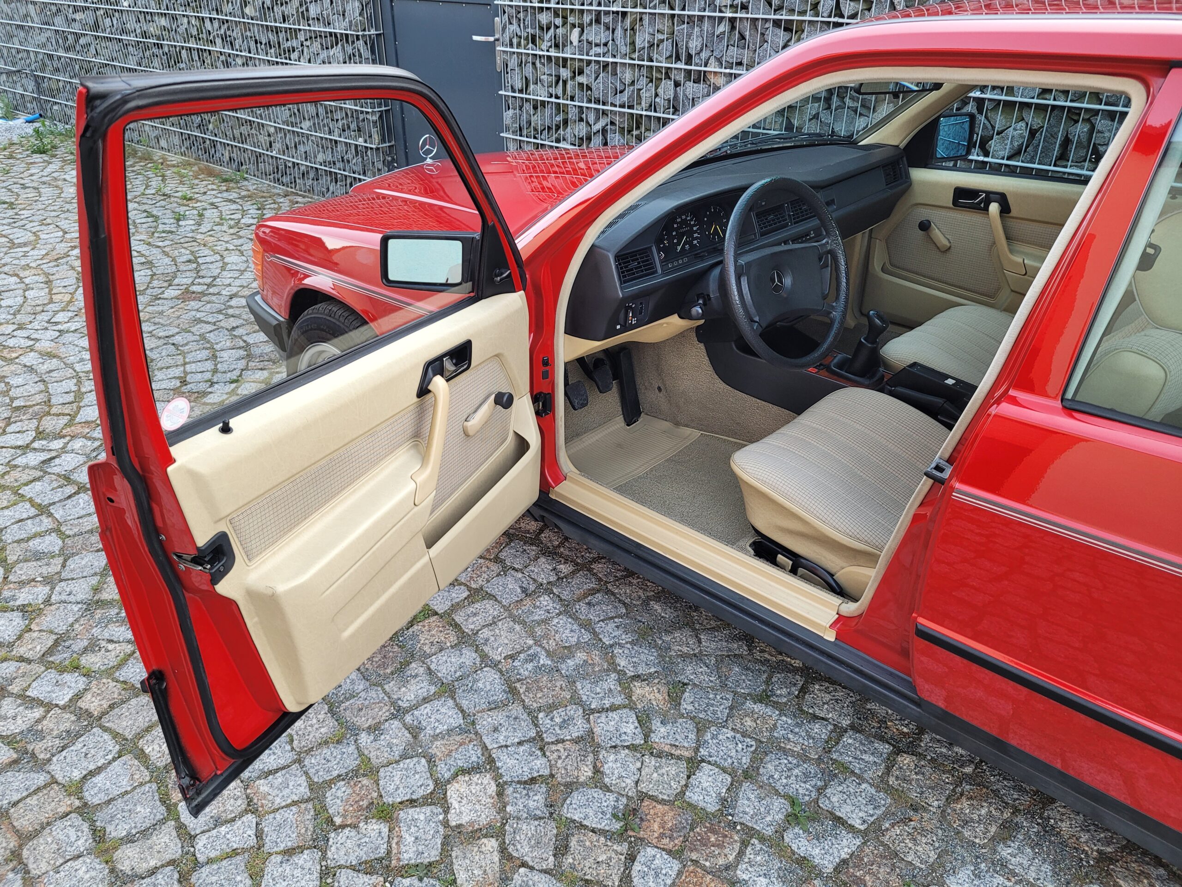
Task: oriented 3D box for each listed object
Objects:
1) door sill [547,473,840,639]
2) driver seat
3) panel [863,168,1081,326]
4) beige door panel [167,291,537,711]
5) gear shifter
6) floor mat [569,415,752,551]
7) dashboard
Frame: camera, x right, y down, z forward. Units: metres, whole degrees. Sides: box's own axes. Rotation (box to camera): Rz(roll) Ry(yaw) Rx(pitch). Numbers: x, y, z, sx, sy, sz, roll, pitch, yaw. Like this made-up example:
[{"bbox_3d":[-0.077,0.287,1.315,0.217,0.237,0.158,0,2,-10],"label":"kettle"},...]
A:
[{"bbox_3d":[0.196,0.213,1.904,0.730,0.051,0.090,24,37,36],"label":"door sill"},{"bbox_3d":[0.730,-0.089,1.692,0.810,0.870,0.530,24,37,36],"label":"driver seat"},{"bbox_3d":[1.210,-0.509,2.561,0.880,0.502,0.090,24,37,36],"label":"panel"},{"bbox_3d":[-0.286,0.054,1.498,0.088,0.500,0.890,11,29,20],"label":"beige door panel"},{"bbox_3d":[0.688,-0.250,2.214,0.103,0.187,0.076,24,37,36],"label":"gear shifter"},{"bbox_3d":[0.244,0.082,2.332,0.650,0.040,0.470,24,37,36],"label":"floor mat"},{"bbox_3d":[0.388,-0.604,2.326,0.380,0.308,1.370,24,37,36],"label":"dashboard"}]

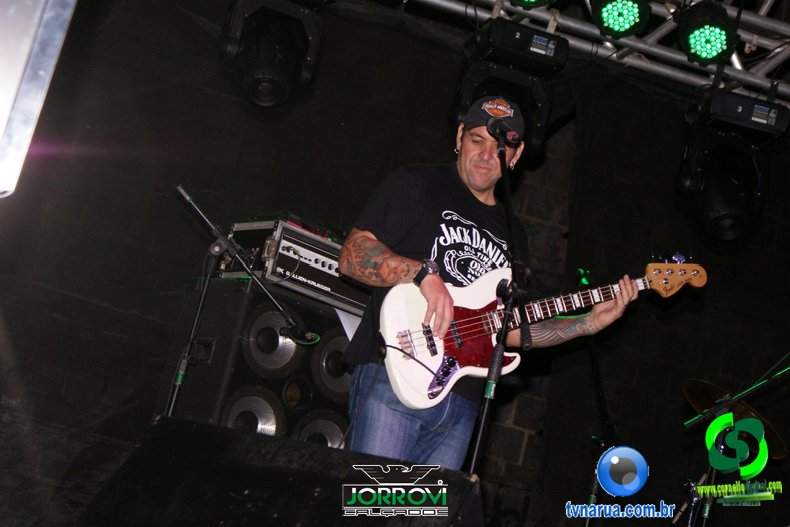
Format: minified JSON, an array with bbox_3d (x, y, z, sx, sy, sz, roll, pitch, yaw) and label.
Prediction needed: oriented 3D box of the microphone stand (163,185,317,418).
[{"bbox_3d":[-0.695,0.608,7.426,0.580,1.580,0.760,5,-15,35],"label":"microphone stand"}]

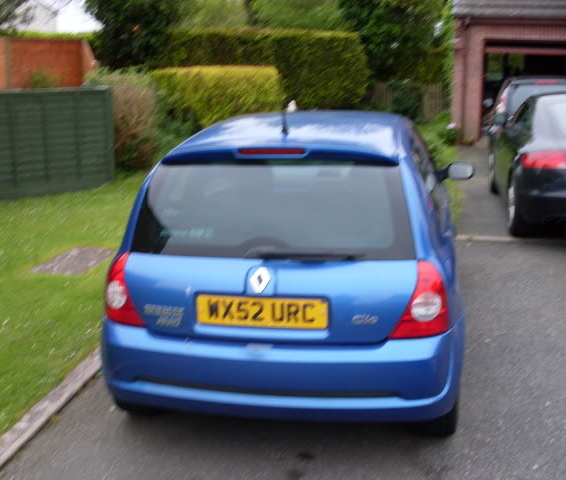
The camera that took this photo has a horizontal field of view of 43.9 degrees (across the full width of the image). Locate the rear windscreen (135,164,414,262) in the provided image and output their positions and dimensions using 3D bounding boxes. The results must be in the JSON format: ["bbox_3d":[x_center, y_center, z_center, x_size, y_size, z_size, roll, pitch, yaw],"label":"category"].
[{"bbox_3d":[-0.046,-0.135,2.912,1.170,0.440,0.100,1,-21,9],"label":"rear windscreen"}]

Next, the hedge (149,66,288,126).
[{"bbox_3d":[-1.137,-2.318,12.200,2.300,1.450,1.200,2,14,8],"label":"hedge"}]

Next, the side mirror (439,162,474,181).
[{"bbox_3d":[1.103,-0.433,4.486,0.210,0.120,0.120,1,15,9],"label":"side mirror"}]

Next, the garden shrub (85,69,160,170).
[{"bbox_3d":[-2.376,-1.784,10.400,1.150,1.550,1.100,-2,14,-10],"label":"garden shrub"}]

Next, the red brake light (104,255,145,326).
[{"bbox_3d":[-0.672,0.205,2.945,0.250,0.300,0.200,2,15,11],"label":"red brake light"}]

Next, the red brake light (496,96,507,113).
[{"bbox_3d":[3.545,-2.182,11.400,0.180,0.320,0.200,3,14,13],"label":"red brake light"}]

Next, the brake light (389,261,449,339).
[{"bbox_3d":[0.543,0.235,2.755,0.250,0.300,0.200,1,15,7],"label":"brake light"}]

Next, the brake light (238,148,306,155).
[{"bbox_3d":[-0.043,-0.361,2.891,0.280,0.030,0.040,1,15,9],"label":"brake light"}]

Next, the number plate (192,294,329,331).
[{"bbox_3d":[-0.082,0.281,2.749,0.520,0.111,0.012,1,6,9],"label":"number plate"}]

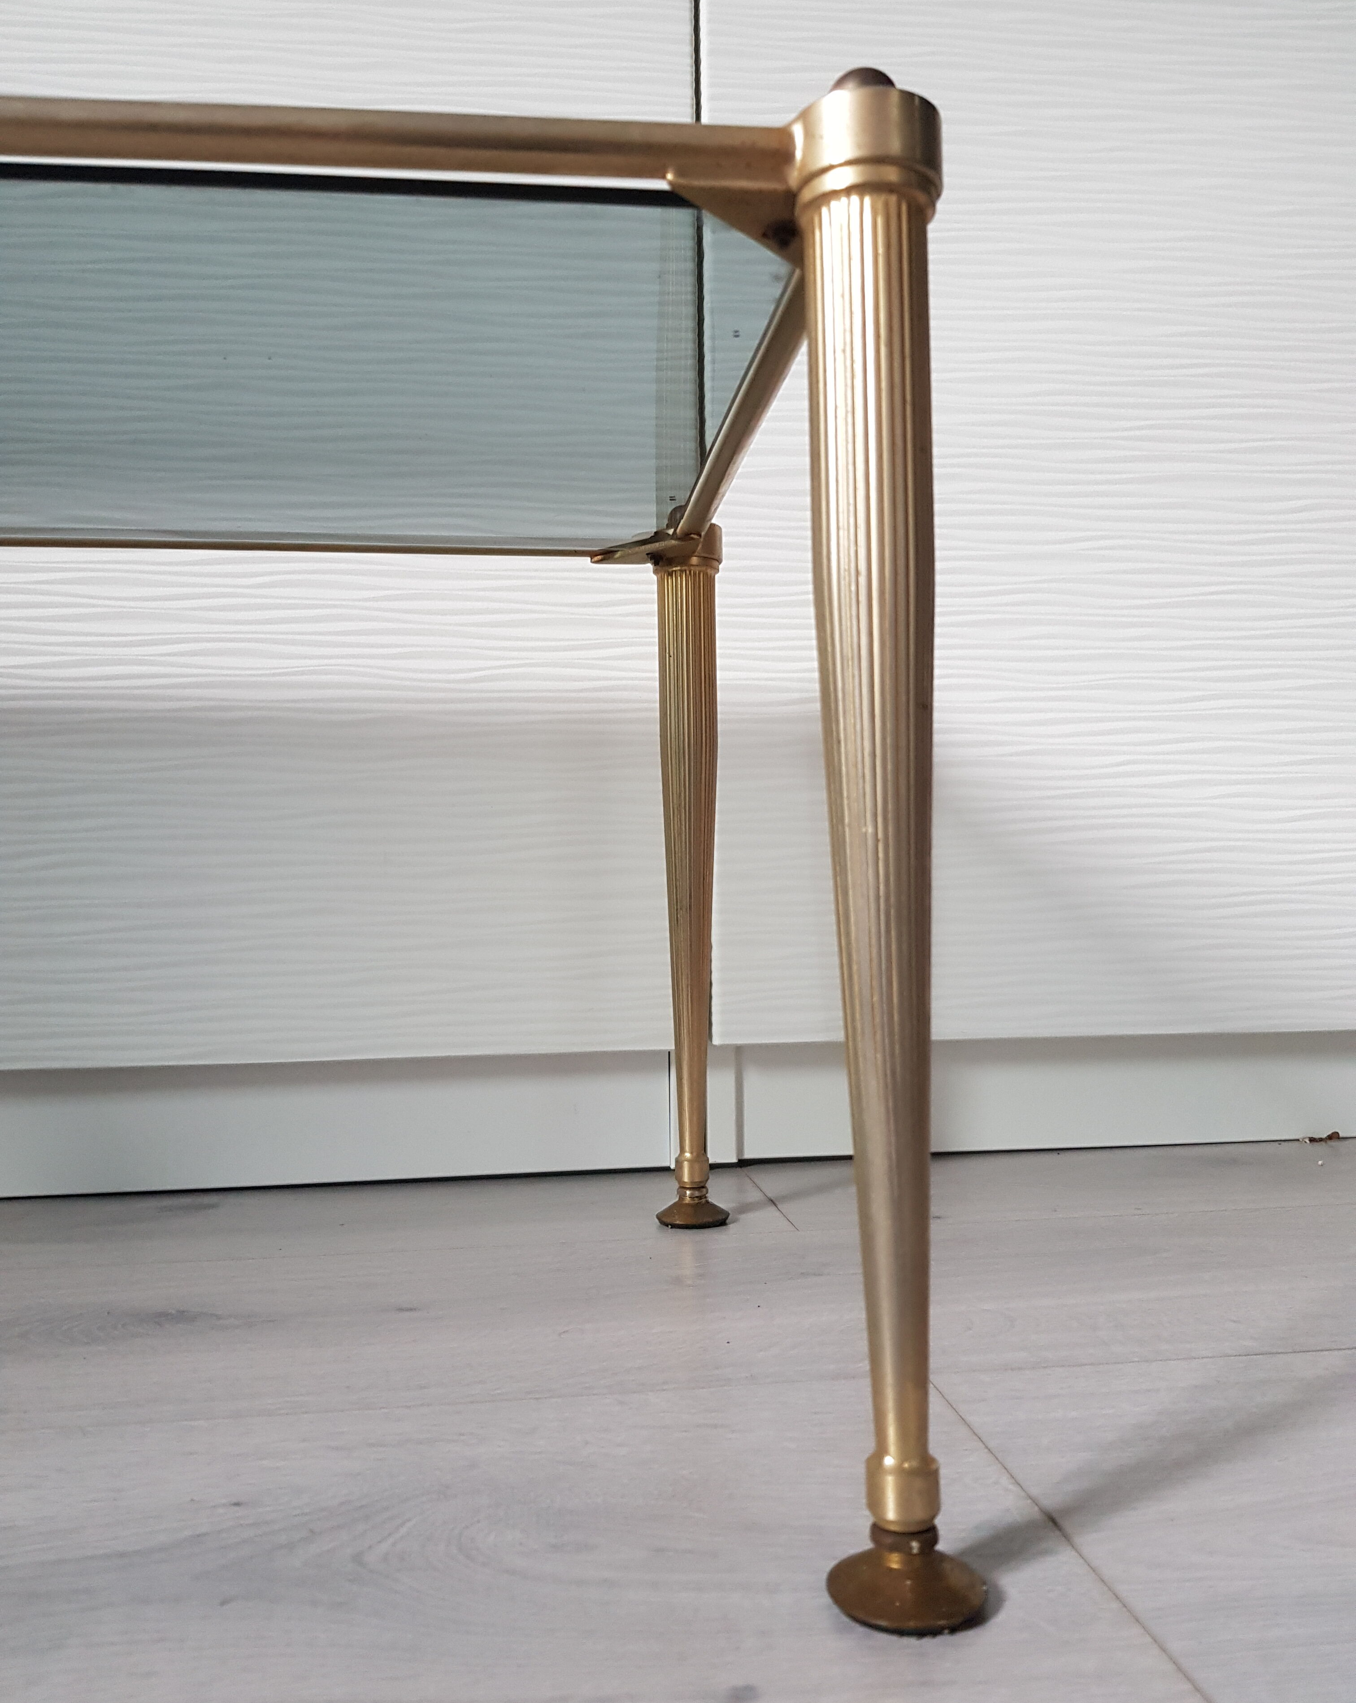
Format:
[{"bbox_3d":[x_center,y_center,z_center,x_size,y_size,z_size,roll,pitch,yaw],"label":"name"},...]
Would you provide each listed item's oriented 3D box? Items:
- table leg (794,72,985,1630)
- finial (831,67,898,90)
[{"bbox_3d":[0.051,-0.007,0.333,0.038,0.380,0.038,-1,-3,-7],"label":"table leg"},{"bbox_3d":[0.046,-0.191,0.341,0.017,0.012,0.017,-1,-3,-7],"label":"finial"}]

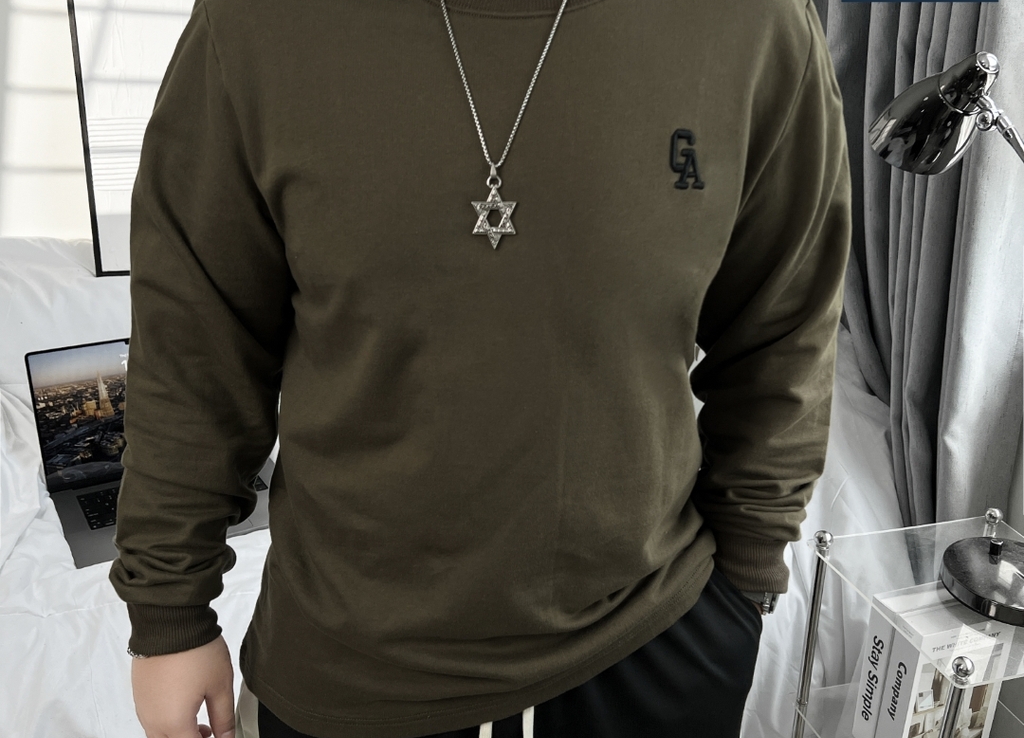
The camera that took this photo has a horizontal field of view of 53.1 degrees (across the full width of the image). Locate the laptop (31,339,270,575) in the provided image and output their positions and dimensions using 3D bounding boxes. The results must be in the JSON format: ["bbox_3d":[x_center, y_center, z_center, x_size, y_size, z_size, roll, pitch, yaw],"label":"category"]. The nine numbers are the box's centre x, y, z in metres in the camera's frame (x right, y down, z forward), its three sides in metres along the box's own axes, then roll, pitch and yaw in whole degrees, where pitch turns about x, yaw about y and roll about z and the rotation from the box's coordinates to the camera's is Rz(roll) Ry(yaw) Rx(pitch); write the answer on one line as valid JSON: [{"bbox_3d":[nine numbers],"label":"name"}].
[{"bbox_3d":[-0.566,0.109,1.676,0.356,0.211,0.397,-10,24,-29],"label":"laptop"}]

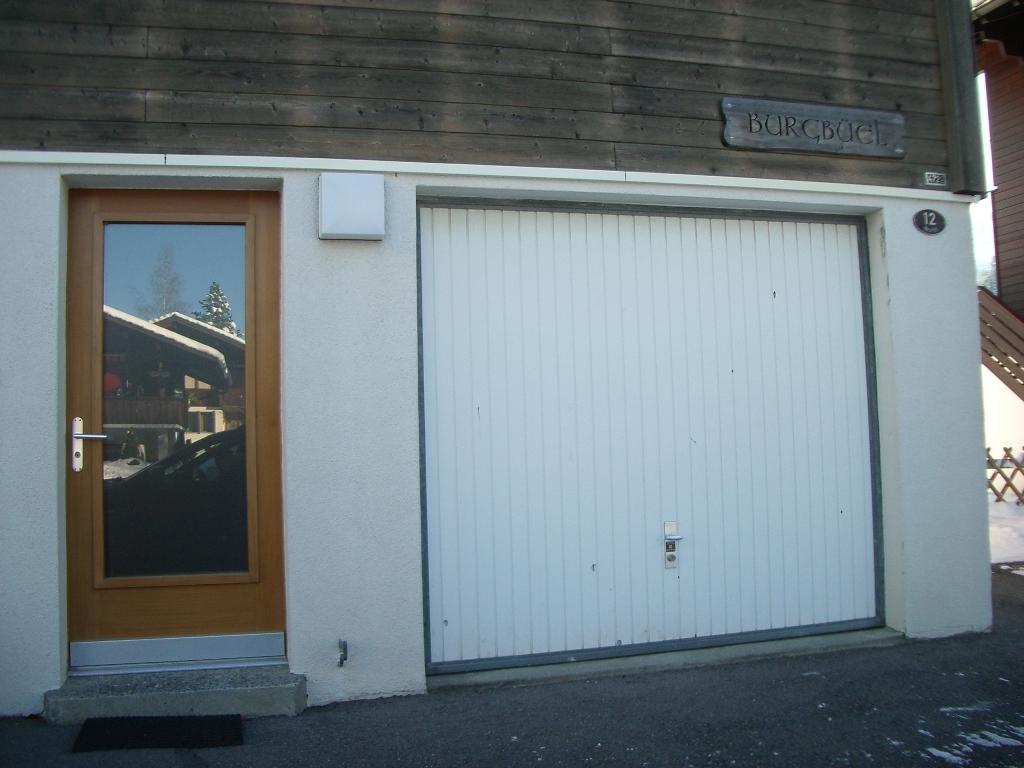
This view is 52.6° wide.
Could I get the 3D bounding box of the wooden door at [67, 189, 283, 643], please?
[{"bbox_3d":[-1.447,0.147,4.448,0.898,1.945,0.071,-1,-4,-16],"label":"wooden door"}]

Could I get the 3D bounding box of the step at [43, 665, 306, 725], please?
[{"bbox_3d":[-1.325,1.244,4.141,0.998,0.125,0.436,-1,-4,-16],"label":"step"}]

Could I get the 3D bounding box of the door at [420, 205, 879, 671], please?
[{"bbox_3d":[0.731,0.208,4.968,2.327,2.056,0.061,-1,-4,-16],"label":"door"}]

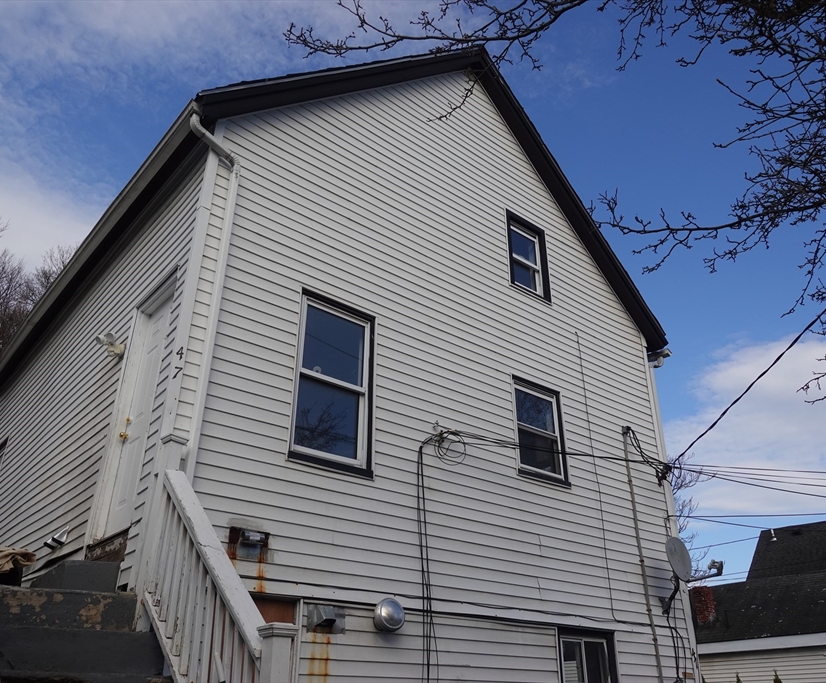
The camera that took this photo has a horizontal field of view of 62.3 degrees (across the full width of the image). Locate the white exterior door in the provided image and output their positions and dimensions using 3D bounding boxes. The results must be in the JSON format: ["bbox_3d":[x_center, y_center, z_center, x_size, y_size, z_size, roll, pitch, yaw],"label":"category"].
[{"bbox_3d":[-2.091,0.535,5.438,0.060,2.030,0.810,21,-34,-35],"label":"white exterior door"}]

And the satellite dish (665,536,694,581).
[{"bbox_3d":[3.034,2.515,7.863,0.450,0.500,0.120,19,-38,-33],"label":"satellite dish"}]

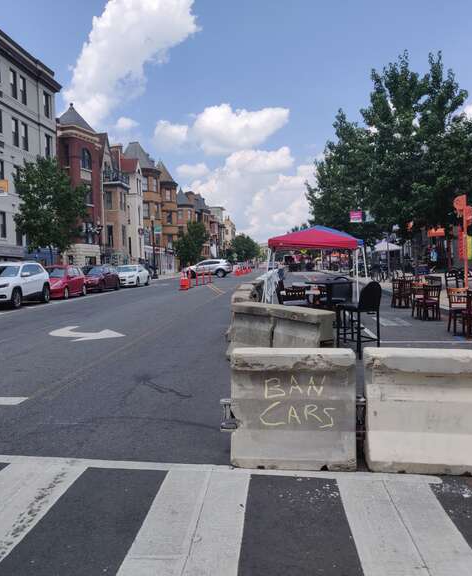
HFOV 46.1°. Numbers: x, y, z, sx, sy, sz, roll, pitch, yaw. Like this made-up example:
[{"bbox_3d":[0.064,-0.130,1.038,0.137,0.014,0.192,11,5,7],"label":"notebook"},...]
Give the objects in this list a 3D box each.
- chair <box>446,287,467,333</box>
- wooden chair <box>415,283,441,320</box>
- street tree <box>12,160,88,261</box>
[{"bbox_3d":[4.497,0.481,11.038,0.440,0.900,0.500,-2,2,9],"label":"chair"},{"bbox_3d":[4.859,0.355,13.888,0.440,0.900,0.500,-2,2,7],"label":"wooden chair"},{"bbox_3d":[-10.050,-3.500,30.000,4.100,7.300,4.100,-3,1,0],"label":"street tree"}]

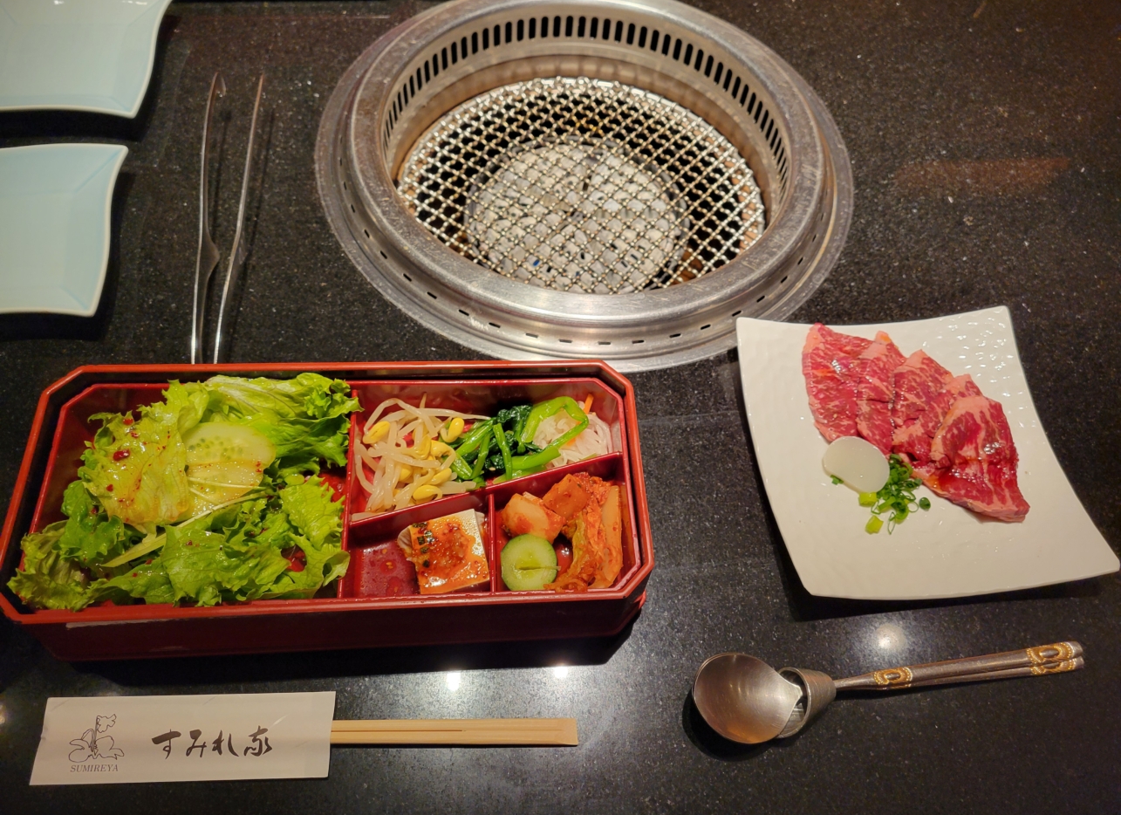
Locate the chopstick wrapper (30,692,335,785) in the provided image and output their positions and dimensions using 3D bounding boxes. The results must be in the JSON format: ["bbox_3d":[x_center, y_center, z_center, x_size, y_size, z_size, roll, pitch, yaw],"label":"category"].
[{"bbox_3d":[-0.165,0.146,0.373,0.128,0.007,0.036,0,61,-4],"label":"chopstick wrapper"}]

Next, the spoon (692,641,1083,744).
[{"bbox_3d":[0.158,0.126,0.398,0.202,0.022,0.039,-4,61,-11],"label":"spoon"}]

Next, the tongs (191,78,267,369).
[{"bbox_3d":[-0.199,-0.107,0.499,0.030,0.030,0.233,-2,61,-5],"label":"tongs"}]

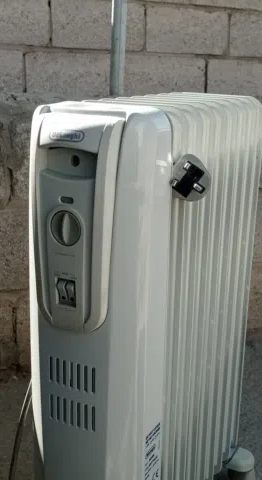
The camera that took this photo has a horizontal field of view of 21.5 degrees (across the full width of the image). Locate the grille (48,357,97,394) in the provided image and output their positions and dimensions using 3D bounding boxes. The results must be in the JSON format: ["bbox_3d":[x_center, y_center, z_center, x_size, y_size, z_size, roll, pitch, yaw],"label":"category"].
[{"bbox_3d":[-0.060,0.141,0.718,0.054,0.029,0.005,9,16,24],"label":"grille"}]

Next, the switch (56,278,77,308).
[{"bbox_3d":[-0.064,0.053,0.687,0.021,0.028,0.009,9,16,24],"label":"switch"}]

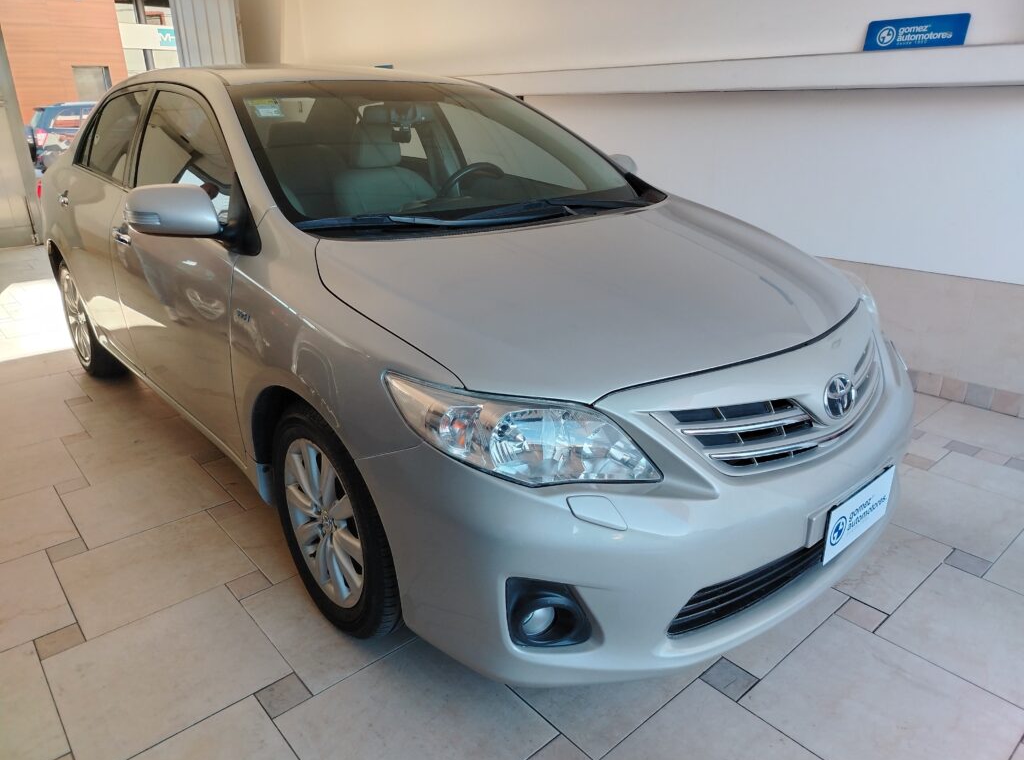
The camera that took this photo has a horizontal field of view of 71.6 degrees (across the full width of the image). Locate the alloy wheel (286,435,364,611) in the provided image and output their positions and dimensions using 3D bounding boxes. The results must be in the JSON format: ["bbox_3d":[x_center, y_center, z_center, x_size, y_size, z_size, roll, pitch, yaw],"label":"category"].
[{"bbox_3d":[-0.420,0.337,1.817,0.160,0.445,0.445,-18,27,-38],"label":"alloy wheel"}]

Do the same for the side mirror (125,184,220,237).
[{"bbox_3d":[-0.902,-0.449,1.894,0.240,0.155,0.130,-18,27,-38],"label":"side mirror"}]

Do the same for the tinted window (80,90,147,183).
[{"bbox_3d":[-1.637,-0.994,2.884,0.060,0.356,0.810,13,6,-45],"label":"tinted window"}]

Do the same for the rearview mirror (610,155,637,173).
[{"bbox_3d":[0.445,-0.888,3.004,0.240,0.155,0.130,-18,27,-38],"label":"rearview mirror"}]

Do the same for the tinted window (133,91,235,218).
[{"bbox_3d":[-1.008,-0.728,2.203,0.060,0.376,0.980,12,7,-45],"label":"tinted window"}]

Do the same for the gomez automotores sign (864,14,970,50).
[{"bbox_3d":[1.683,-1.443,2.968,0.015,0.130,0.405,-10,22,-41],"label":"gomez automotores sign"}]

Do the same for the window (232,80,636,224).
[{"bbox_3d":[-0.211,-0.794,2.378,1.400,0.108,0.957,-18,54,-38],"label":"window"}]

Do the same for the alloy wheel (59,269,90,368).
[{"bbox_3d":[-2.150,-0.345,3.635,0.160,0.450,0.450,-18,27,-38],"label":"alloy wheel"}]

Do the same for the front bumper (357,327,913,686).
[{"bbox_3d":[0.560,0.165,1.827,1.760,0.580,0.680,-18,27,-38],"label":"front bumper"}]

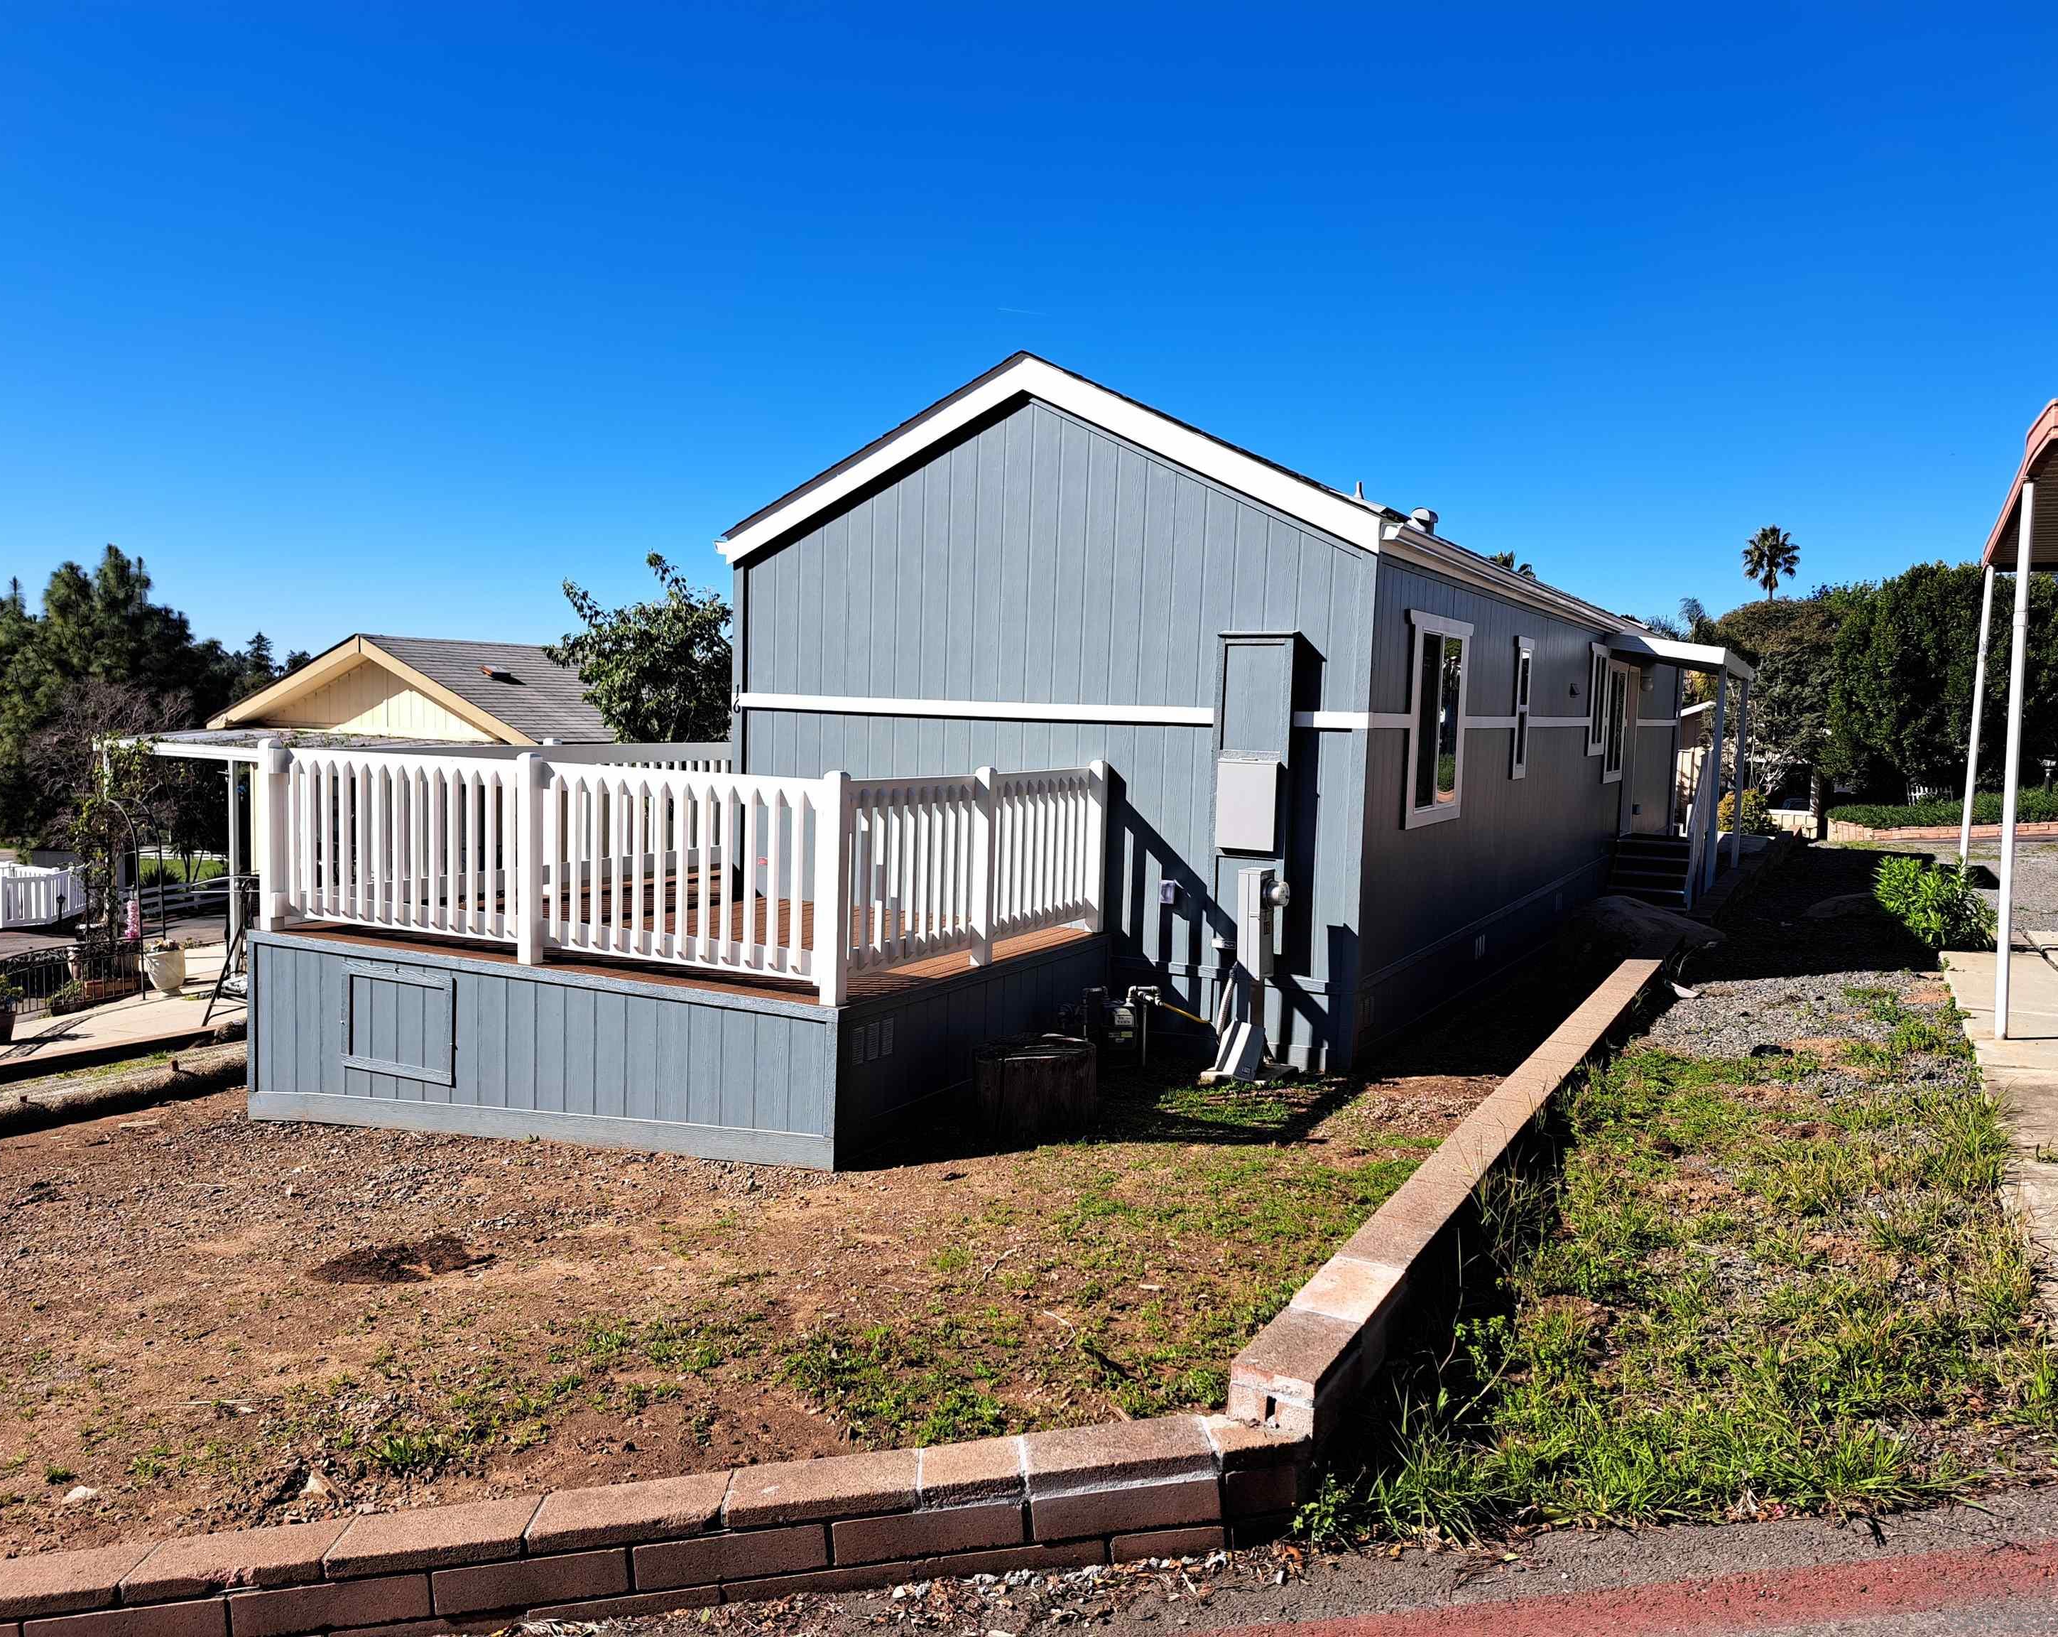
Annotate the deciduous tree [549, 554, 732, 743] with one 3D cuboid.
[{"bbox_3d":[-3.361,-0.451,14.476,2.450,4.300,2.450,4,5,29],"label":"deciduous tree"}]

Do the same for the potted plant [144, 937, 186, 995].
[{"bbox_3d":[-8.504,1.410,14.893,0.410,0.570,0.410,4,5,29],"label":"potted plant"}]

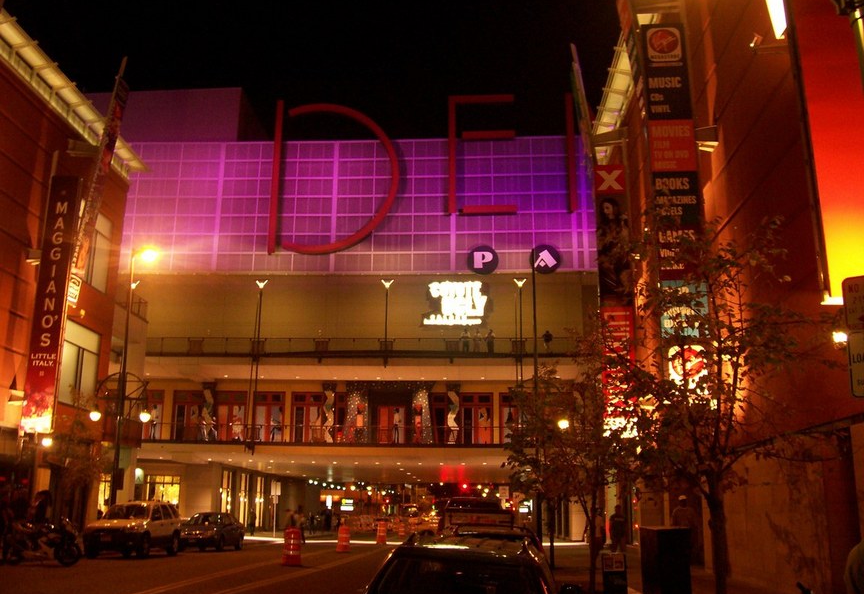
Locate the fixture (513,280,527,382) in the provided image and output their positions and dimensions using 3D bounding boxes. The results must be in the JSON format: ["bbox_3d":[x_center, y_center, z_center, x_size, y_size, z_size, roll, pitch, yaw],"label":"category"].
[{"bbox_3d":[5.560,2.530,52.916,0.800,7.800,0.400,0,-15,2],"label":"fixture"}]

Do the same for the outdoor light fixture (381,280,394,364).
[{"bbox_3d":[-2.812,1.513,53.619,0.800,5.450,0.400,0,-15,2],"label":"outdoor light fixture"}]

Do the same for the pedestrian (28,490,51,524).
[{"bbox_3d":[-11.698,6.651,25.255,0.520,1.780,0.400,6,-16,-23],"label":"pedestrian"}]

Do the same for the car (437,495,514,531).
[{"bbox_3d":[1.243,6.595,23.669,1.860,1.850,4.800,-1,-15,3],"label":"car"}]

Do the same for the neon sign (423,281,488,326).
[{"bbox_3d":[1.582,0.431,57.811,4.450,3.050,0.300,0,-15,2],"label":"neon sign"}]

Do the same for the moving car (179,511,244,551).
[{"bbox_3d":[-8.915,9.545,34.702,1.750,1.420,4.550,0,-15,1],"label":"moving car"}]

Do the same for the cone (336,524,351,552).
[{"bbox_3d":[-3.463,9.351,33.125,0.550,1.030,0.550,-1,-15,3],"label":"cone"}]

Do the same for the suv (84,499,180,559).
[{"bbox_3d":[-10.328,8.131,29.660,1.820,1.760,4.450,0,-15,1],"label":"suv"}]

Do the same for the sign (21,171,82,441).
[{"bbox_3d":[-14.206,0.089,31.793,1.100,9.900,0.250,-1,-15,3],"label":"sign"}]

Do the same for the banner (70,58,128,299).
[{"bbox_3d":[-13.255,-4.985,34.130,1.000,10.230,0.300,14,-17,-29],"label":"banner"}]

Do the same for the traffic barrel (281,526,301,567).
[{"bbox_3d":[-4.114,7.310,24.895,0.580,1.050,0.580,-1,-15,3],"label":"traffic barrel"}]

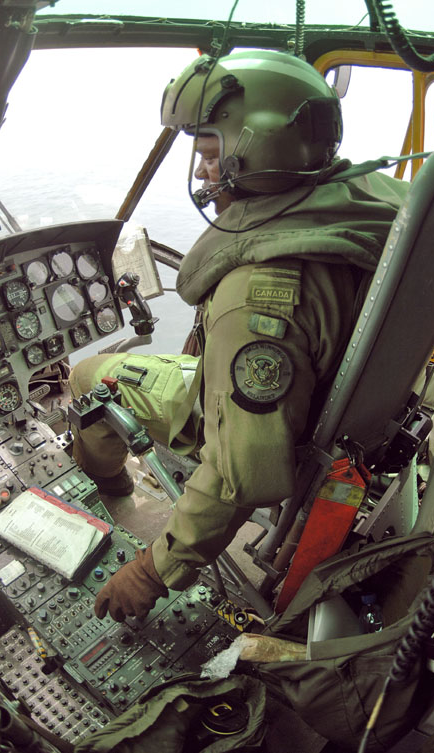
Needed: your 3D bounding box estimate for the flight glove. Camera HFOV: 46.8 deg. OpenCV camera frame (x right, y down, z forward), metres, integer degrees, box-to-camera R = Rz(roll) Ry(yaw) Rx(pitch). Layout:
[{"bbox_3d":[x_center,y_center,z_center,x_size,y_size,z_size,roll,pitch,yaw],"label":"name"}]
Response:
[{"bbox_3d":[-0.177,0.429,1.040,0.155,0.090,0.110,-32,22,10],"label":"flight glove"}]

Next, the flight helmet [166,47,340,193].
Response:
[{"bbox_3d":[0.060,-0.456,0.900,0.310,0.245,0.250,-1,24,11],"label":"flight helmet"}]

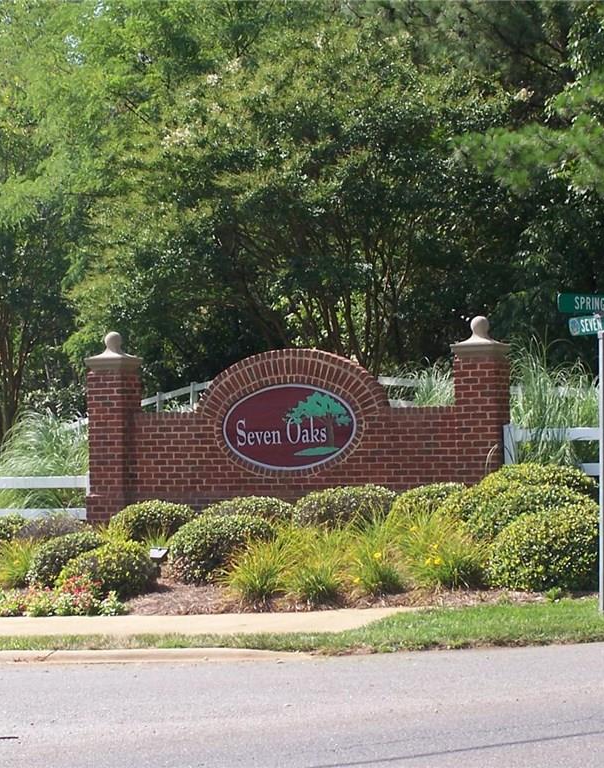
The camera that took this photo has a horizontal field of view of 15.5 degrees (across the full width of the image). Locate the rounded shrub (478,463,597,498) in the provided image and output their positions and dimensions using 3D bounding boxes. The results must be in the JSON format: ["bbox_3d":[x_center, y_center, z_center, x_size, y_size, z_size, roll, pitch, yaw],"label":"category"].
[{"bbox_3d":[2.557,1.232,24.300,1.336,0.723,1.250,-2,-1,25],"label":"rounded shrub"}]

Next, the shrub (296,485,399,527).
[{"bbox_3d":[0.487,1.428,25.400,1.191,0.532,1.100,-1,-1,0],"label":"shrub"}]

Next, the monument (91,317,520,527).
[{"bbox_3d":[-0.135,0.498,26.831,5.470,2.425,0.560,-2,-1,25],"label":"monument"}]

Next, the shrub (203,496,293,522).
[{"bbox_3d":[-0.641,1.541,26.100,1.082,0.412,1.000,-1,-1,0],"label":"shrub"}]

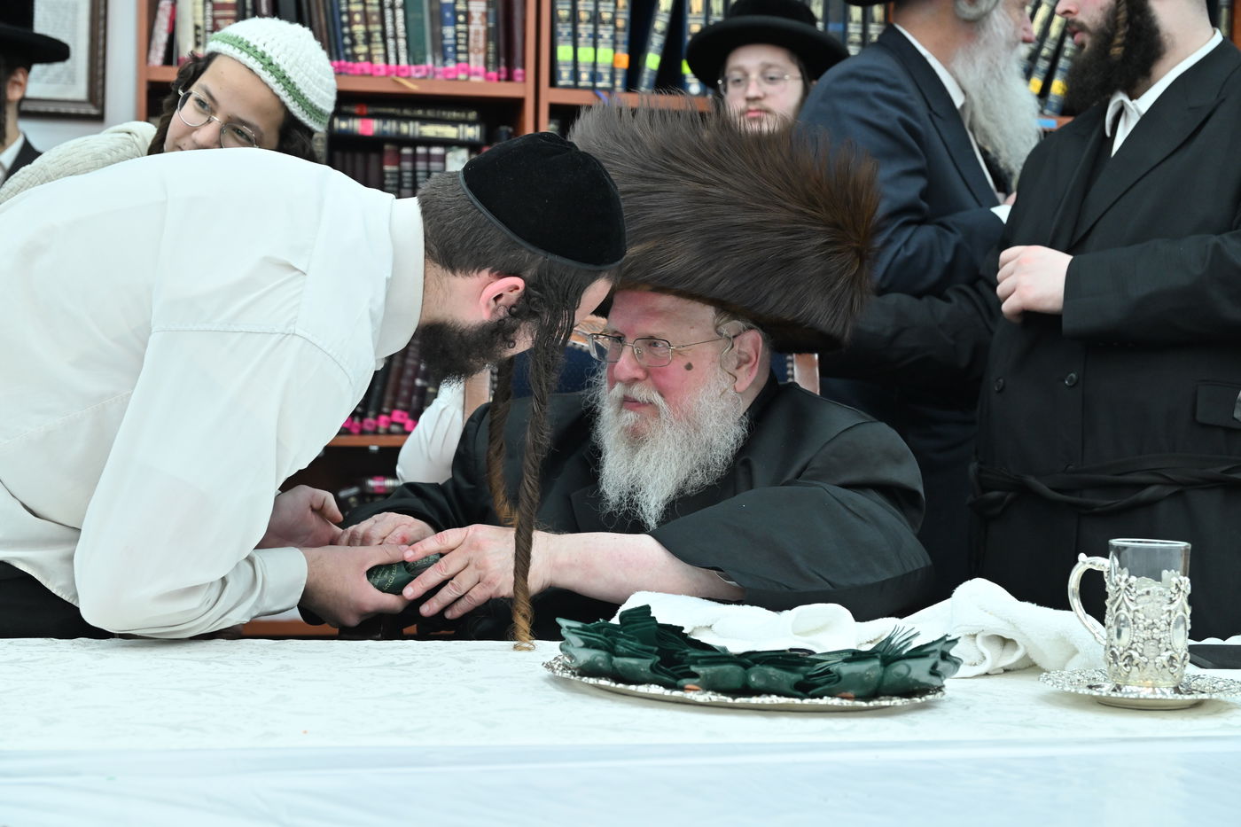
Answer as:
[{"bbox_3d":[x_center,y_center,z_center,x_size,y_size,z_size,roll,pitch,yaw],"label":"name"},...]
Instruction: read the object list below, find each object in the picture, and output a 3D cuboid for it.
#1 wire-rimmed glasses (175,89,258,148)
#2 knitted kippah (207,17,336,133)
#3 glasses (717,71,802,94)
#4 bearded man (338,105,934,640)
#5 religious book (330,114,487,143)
[{"bbox_3d":[-0.514,-0.369,2.700,0.128,0.042,0.135,35,0,-1],"label":"wire-rimmed glasses"},{"bbox_3d":[-0.441,-0.465,2.730,0.190,0.096,0.190,34,-3,-1],"label":"knitted kippah"},{"bbox_3d":[0.270,-0.599,3.780,0.137,0.043,0.140,2,3,23],"label":"glasses"},{"bbox_3d":[0.055,0.310,2.340,0.660,1.310,0.740,2,3,21],"label":"bearded man"},{"bbox_3d":[-0.432,-0.552,4.080,0.300,0.038,0.210,1,3,-14],"label":"religious book"}]

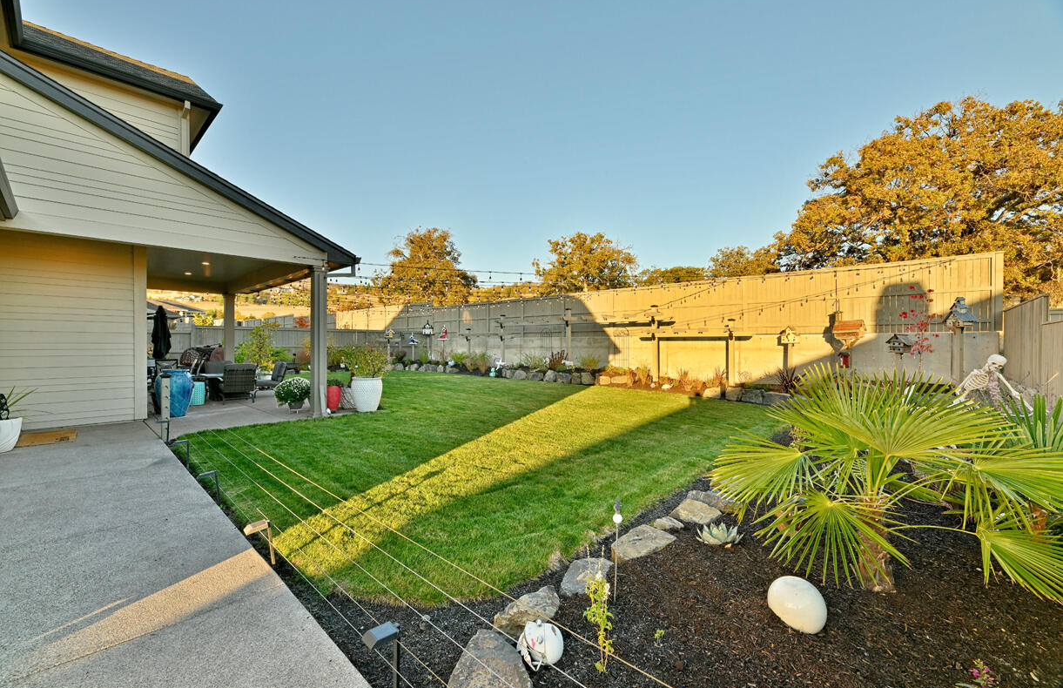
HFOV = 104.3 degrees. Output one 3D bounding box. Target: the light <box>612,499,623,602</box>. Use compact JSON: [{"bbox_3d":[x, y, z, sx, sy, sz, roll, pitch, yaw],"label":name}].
[{"bbox_3d":[0.416,1.001,2.018,0.055,0.500,0.050,0,0,11],"label":"light"}]

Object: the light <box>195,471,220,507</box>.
[{"bbox_3d":[-2.566,1.166,3.288,0.065,0.265,0.145,0,0,44],"label":"light"}]

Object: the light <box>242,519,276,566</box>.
[{"bbox_3d":[-1.556,1.161,2.383,0.065,0.265,0.145,0,0,44],"label":"light"}]

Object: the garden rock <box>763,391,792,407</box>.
[{"bbox_3d":[5.324,1.200,8.900,0.650,0.300,0.420,0,0,41],"label":"garden rock"}]

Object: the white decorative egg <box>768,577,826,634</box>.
[{"bbox_3d":[1.155,1.135,1.810,0.215,0.200,0.225,0,0,30],"label":"white decorative egg"}]

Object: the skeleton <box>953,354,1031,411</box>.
[{"bbox_3d":[5.613,0.479,5.000,0.780,0.720,0.650,0,0,9],"label":"skeleton"}]

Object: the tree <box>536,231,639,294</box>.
[{"bbox_3d":[5.484,-7.032,42.000,10.400,8.800,10.200,0,0,7],"label":"tree"}]

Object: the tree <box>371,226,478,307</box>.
[{"bbox_3d":[-10.278,-6.782,40.000,10.000,9.200,9.600,0,0,-14],"label":"tree"}]

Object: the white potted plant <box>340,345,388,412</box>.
[{"bbox_3d":[-3.360,0.665,8.330,0.850,1.310,0.850,0,0,44],"label":"white potted plant"}]

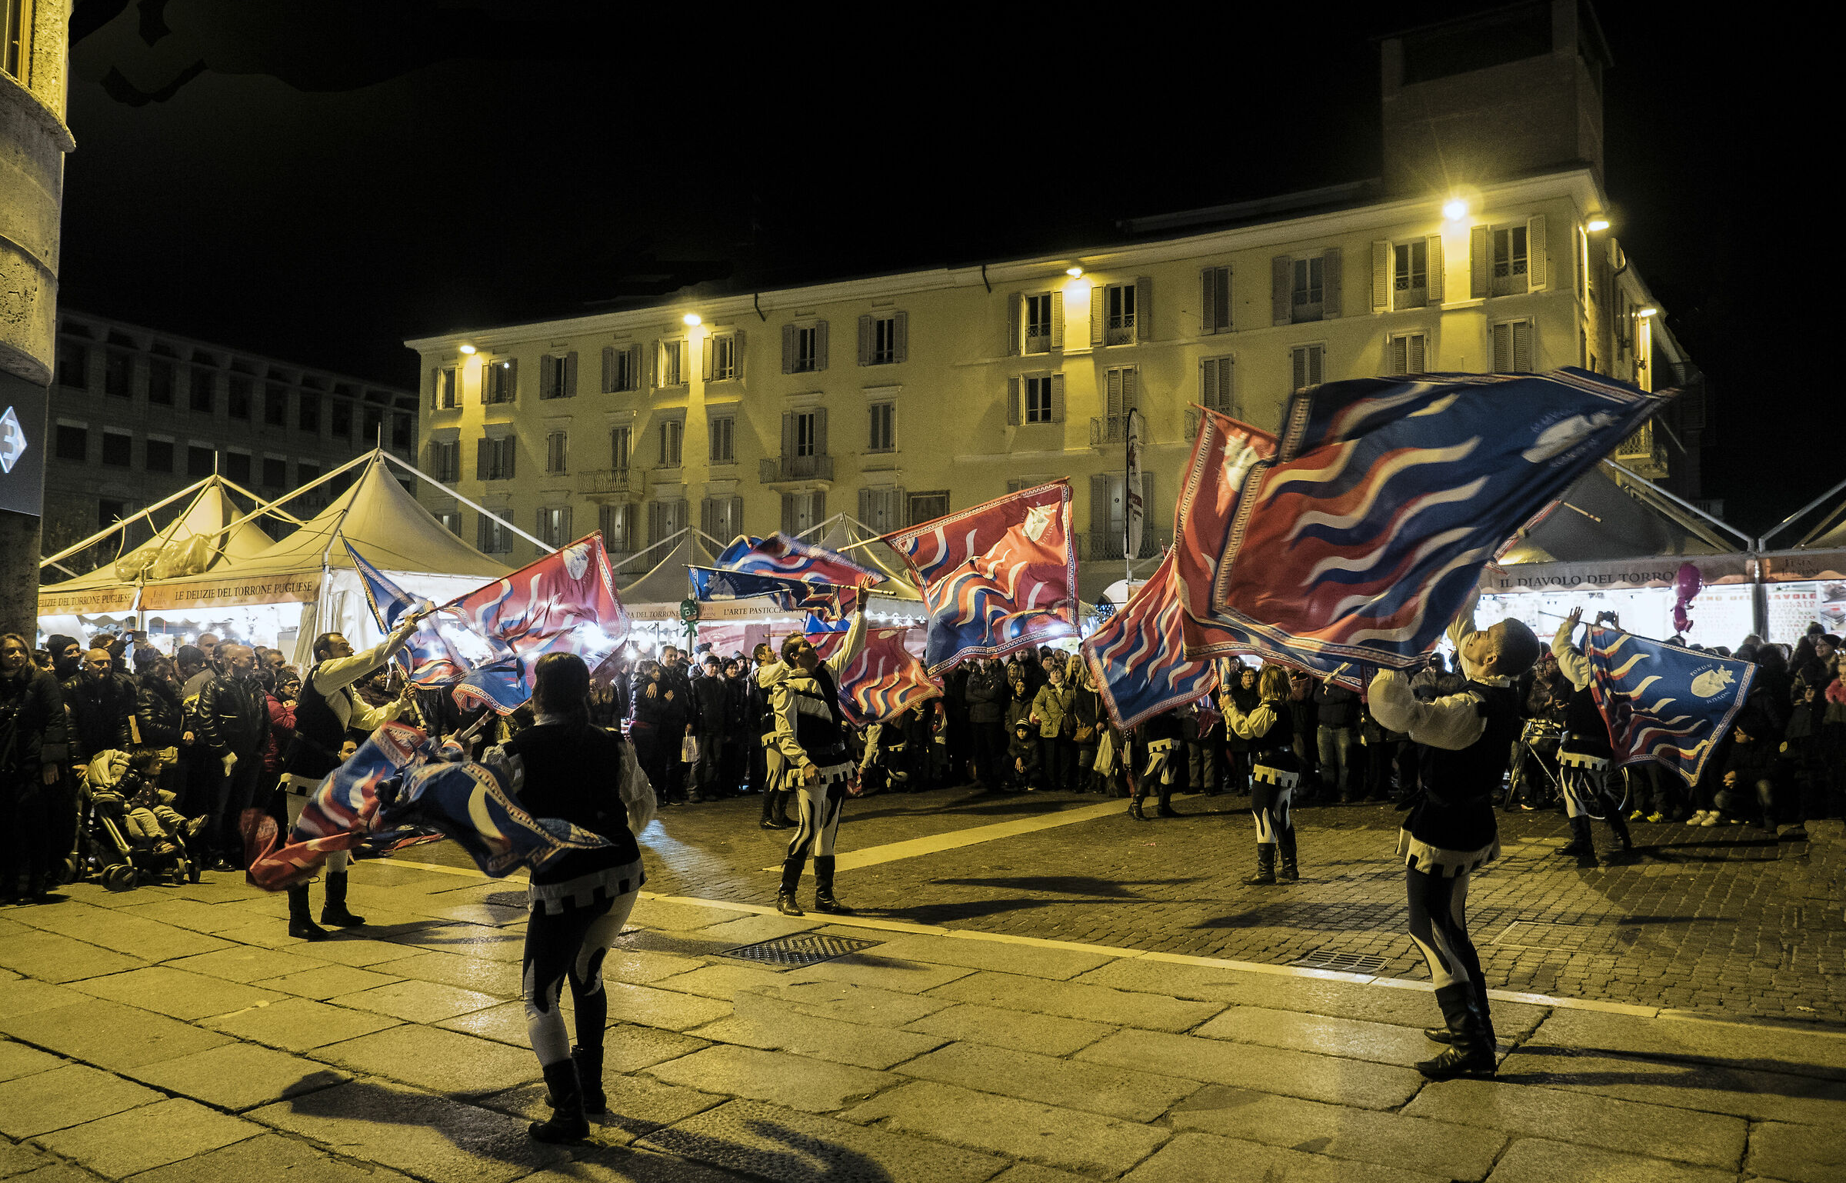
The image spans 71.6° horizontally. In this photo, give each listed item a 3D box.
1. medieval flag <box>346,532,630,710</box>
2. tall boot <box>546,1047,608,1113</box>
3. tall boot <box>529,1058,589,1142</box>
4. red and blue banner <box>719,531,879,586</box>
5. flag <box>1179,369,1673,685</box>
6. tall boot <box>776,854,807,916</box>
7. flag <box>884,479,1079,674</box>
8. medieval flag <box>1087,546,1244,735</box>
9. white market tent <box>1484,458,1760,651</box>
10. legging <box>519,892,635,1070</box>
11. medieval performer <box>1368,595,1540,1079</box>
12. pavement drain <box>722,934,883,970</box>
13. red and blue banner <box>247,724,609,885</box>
[{"bbox_3d":[-2.650,0.207,7.800,1.550,1.050,0.500,2,-4,-20],"label":"medieval flag"},{"bbox_3d":[-1.228,1.712,4.562,0.235,0.260,0.105,-2,-4,28],"label":"tall boot"},{"bbox_3d":[-1.214,1.697,4.314,0.235,0.260,0.105,-1,-4,21],"label":"tall boot"},{"bbox_3d":[-0.867,-0.177,8.500,1.200,0.450,0.550,1,-4,-9],"label":"red and blue banner"},{"bbox_3d":[1.915,-0.249,4.850,1.720,1.180,0.600,0,-3,6],"label":"flag"},{"bbox_3d":[-0.848,1.893,8.339,0.120,0.380,0.280,4,-5,-41],"label":"tall boot"},{"bbox_3d":[0.416,-0.095,8.900,1.300,1.080,0.350,-16,0,5],"label":"flag"},{"bbox_3d":[1.824,0.284,9.900,1.200,1.500,0.500,1,-3,-3],"label":"medieval flag"},{"bbox_3d":[8.598,0.233,16.918,4.000,4.400,4.000,-1,-4,29],"label":"white market tent"},{"bbox_3d":[-1.188,1.317,4.420,0.300,0.640,0.340,-3,-5,44],"label":"legging"},{"bbox_3d":[2.120,0.943,5.120,0.660,1.860,0.560,-1,-3,21],"label":"medieval performer"},{"bbox_3d":[-0.691,2.033,7.194,0.550,0.050,0.790,-2,-4,35],"label":"pavement drain"},{"bbox_3d":[-1.664,0.715,4.300,1.120,0.560,0.500,1,-4,-6],"label":"red and blue banner"}]

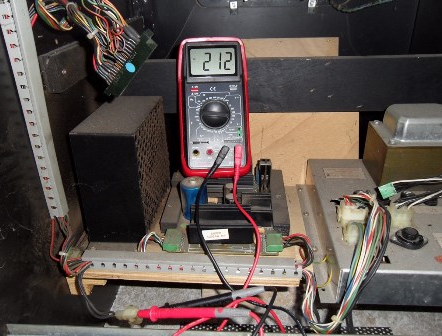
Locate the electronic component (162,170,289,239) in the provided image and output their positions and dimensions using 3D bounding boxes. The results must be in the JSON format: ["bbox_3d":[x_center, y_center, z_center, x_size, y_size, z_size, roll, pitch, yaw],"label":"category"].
[{"bbox_3d":[0.010,0.038,0.522,0.167,0.047,0.163,1,28,1],"label":"electronic component"}]

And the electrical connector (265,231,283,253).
[{"bbox_3d":[0.066,0.091,0.442,0.021,0.011,0.024,1,28,1],"label":"electrical connector"}]

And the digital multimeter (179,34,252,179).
[{"bbox_3d":[-0.009,-0.083,0.515,0.096,0.193,0.042,-2,-3,0],"label":"digital multimeter"}]

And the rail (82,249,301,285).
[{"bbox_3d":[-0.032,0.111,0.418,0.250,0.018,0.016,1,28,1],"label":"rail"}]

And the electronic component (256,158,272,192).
[{"bbox_3d":[0.062,0.012,0.548,0.022,0.051,0.017,1,28,1],"label":"electronic component"}]

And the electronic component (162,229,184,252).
[{"bbox_3d":[-0.059,0.089,0.444,0.021,0.011,0.030,1,28,1],"label":"electronic component"}]

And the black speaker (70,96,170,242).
[{"bbox_3d":[-0.124,-0.003,0.490,0.074,0.149,0.141,3,28,4],"label":"black speaker"}]

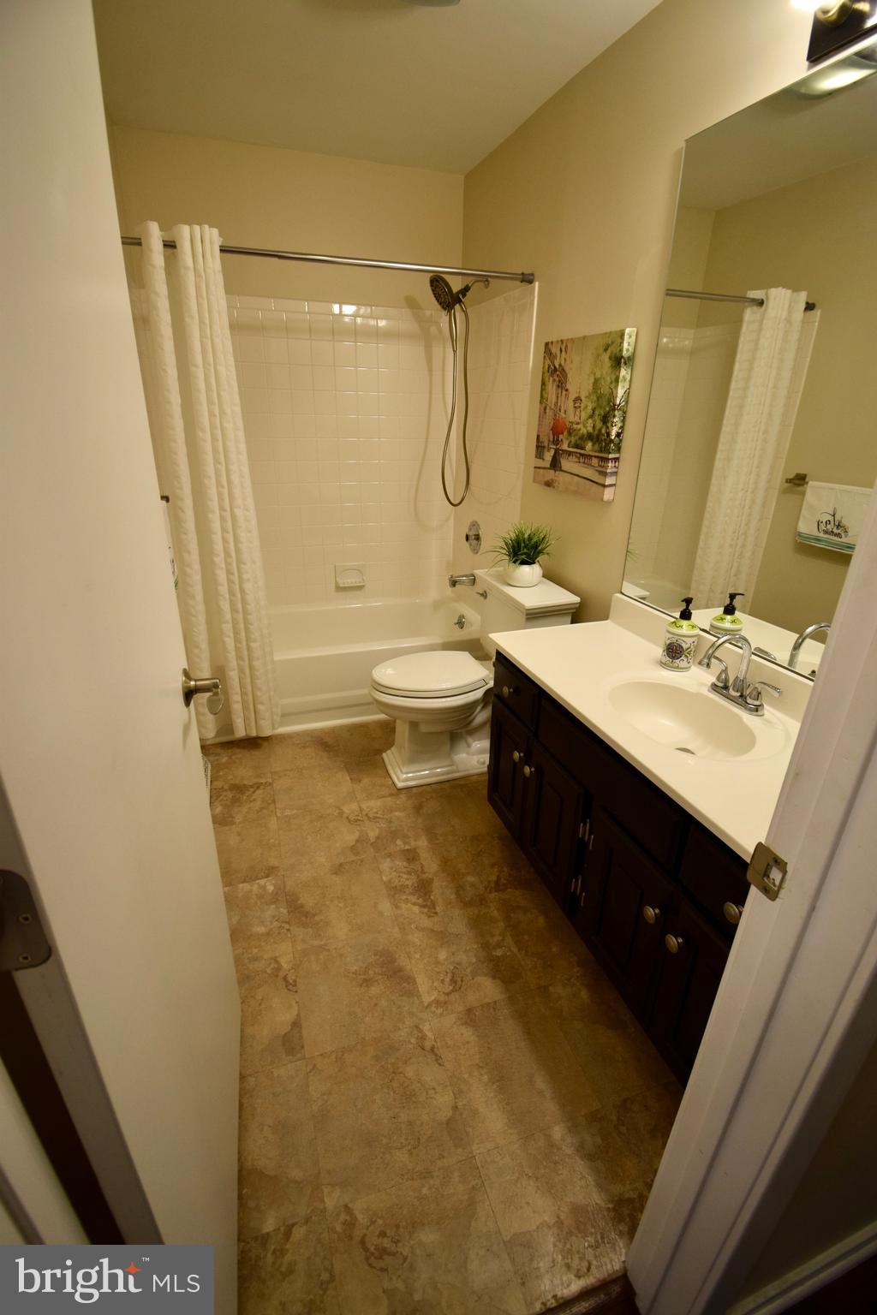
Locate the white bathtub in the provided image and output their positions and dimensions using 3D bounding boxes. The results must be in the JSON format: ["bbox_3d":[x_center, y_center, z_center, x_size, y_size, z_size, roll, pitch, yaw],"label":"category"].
[{"bbox_3d":[-0.472,-0.011,2.994,1.500,0.385,0.775,-8,26,-18],"label":"white bathtub"}]

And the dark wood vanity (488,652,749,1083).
[{"bbox_3d":[0.609,0.488,1.532,0.475,0.715,1.190,-8,26,-18],"label":"dark wood vanity"}]

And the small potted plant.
[{"bbox_3d":[0.357,-0.413,2.228,0.245,0.245,0.230,0,25,0],"label":"small potted plant"}]

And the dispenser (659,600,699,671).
[{"bbox_3d":[0.700,-0.068,1.569,0.085,0.212,0.085,-17,30,-33],"label":"dispenser"}]

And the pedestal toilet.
[{"bbox_3d":[0.098,0.085,2.340,0.765,0.765,0.520,-8,26,-18],"label":"pedestal toilet"}]

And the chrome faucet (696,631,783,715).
[{"bbox_3d":[0.713,0.033,1.361,0.195,0.200,0.205,-8,26,-18],"label":"chrome faucet"}]

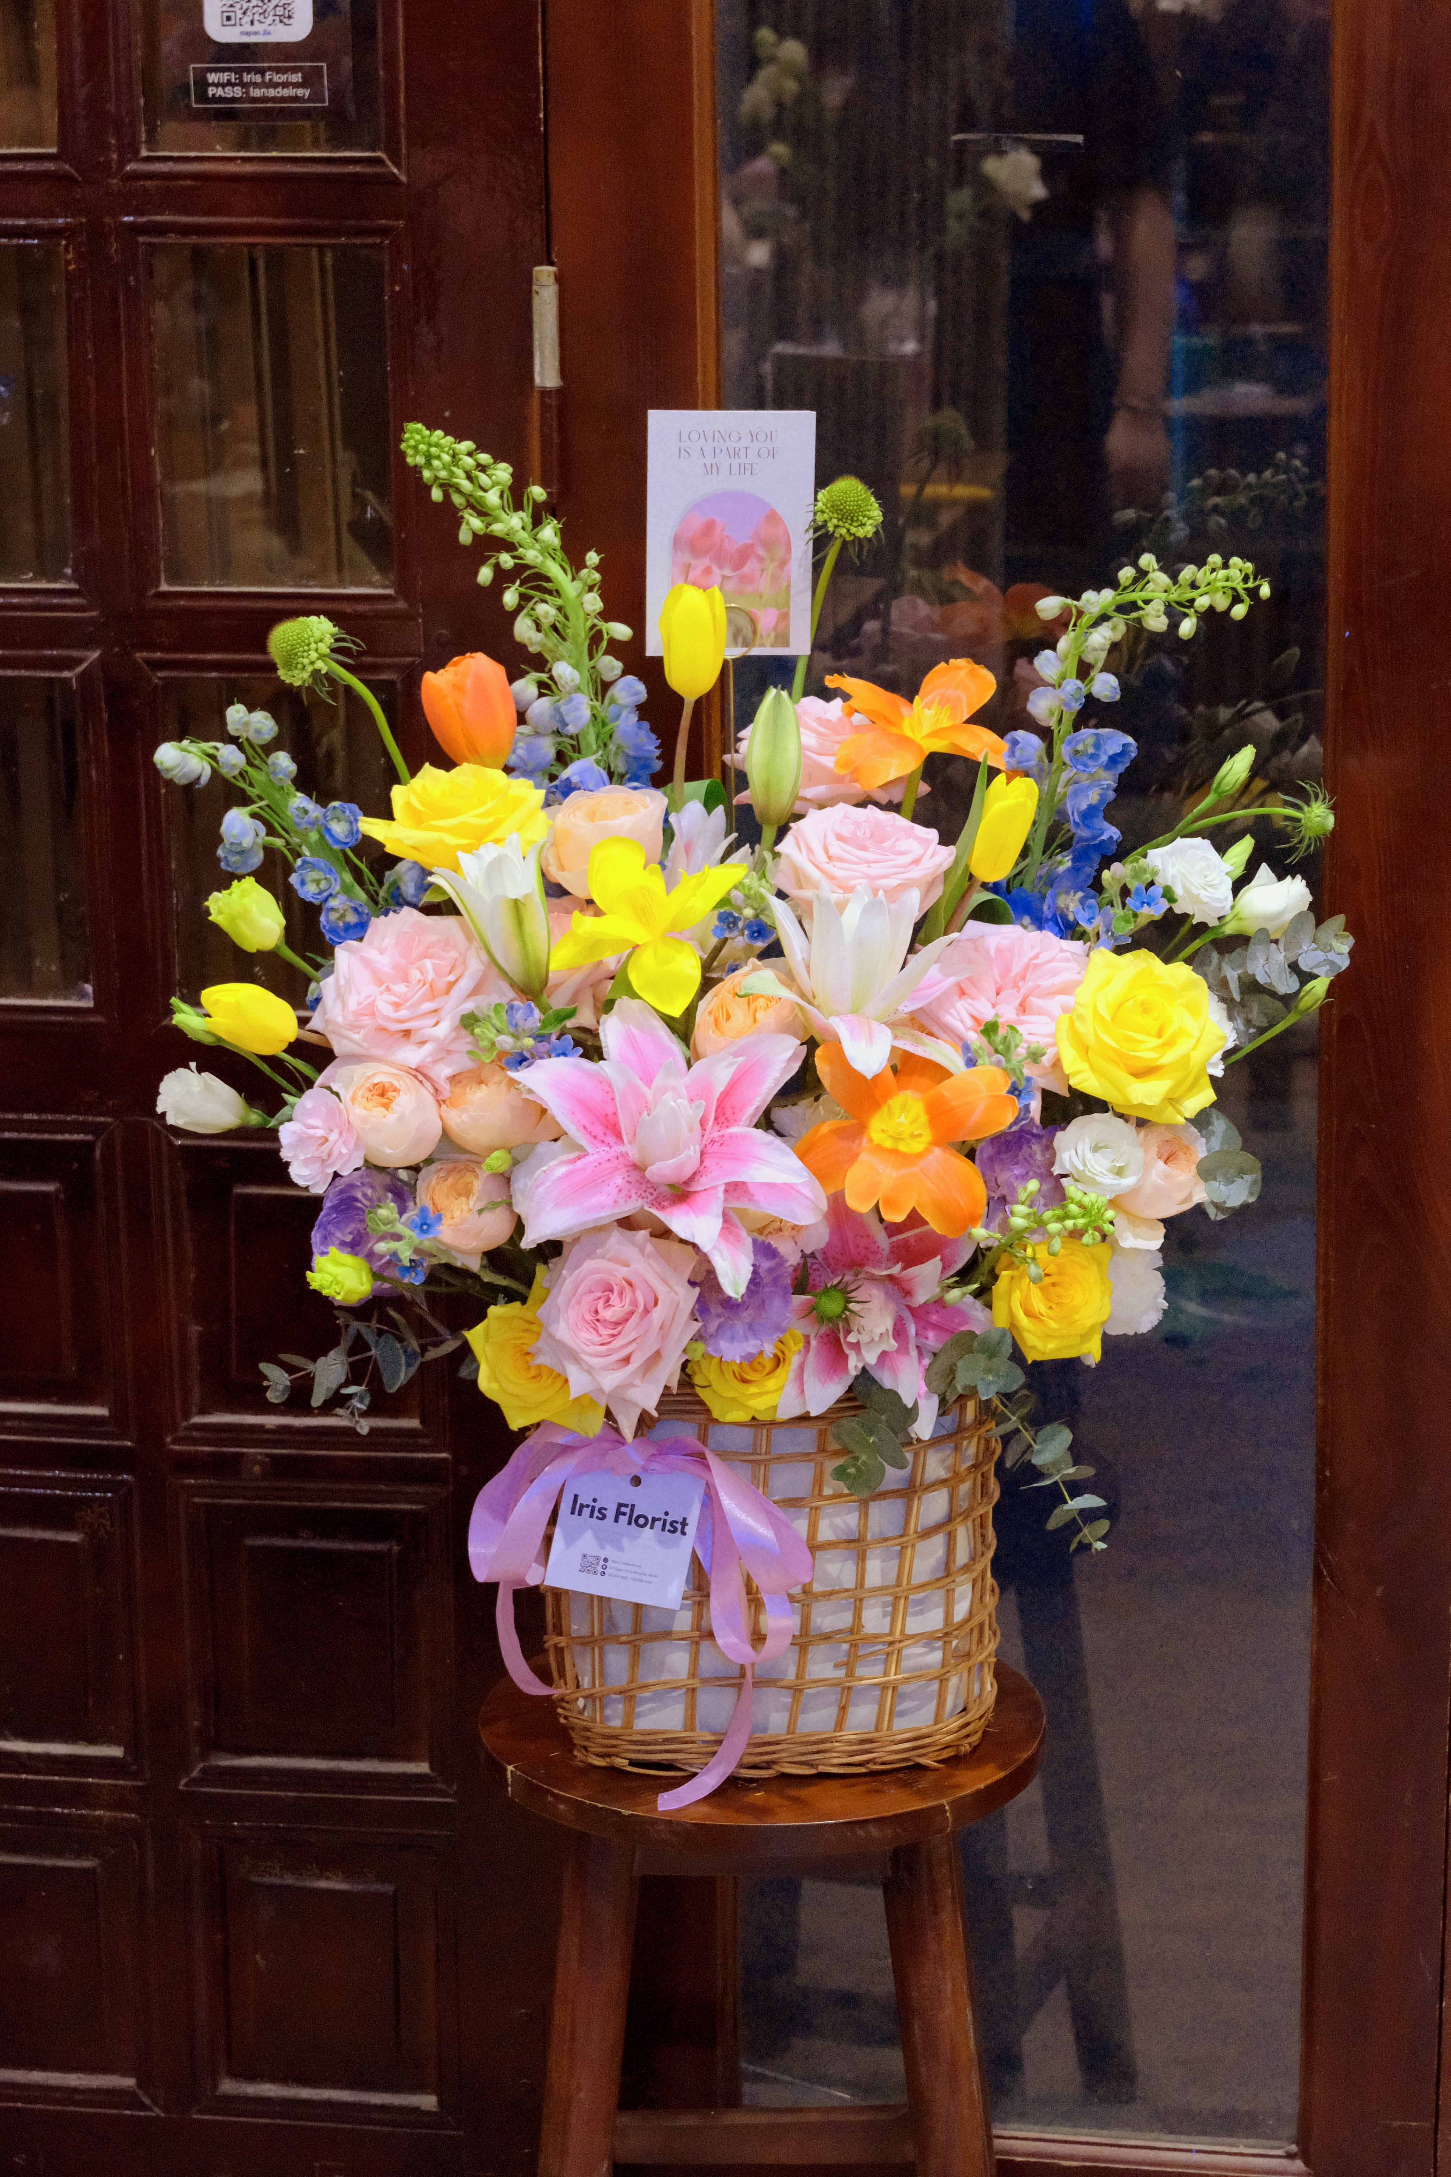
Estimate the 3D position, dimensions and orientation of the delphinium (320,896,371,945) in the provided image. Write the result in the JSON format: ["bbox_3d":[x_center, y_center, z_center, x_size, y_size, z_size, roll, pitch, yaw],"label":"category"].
[{"bbox_3d":[-0.211,-0.094,2.520,0.028,0.028,0.023,-6,-12,5],"label":"delphinium"}]

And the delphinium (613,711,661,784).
[{"bbox_3d":[-0.050,-0.190,2.544,0.030,0.038,0.030,-1,53,-32],"label":"delphinium"}]

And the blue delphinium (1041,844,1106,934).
[{"bbox_3d":[0.197,-0.113,2.574,0.037,0.051,0.038,-3,14,-10],"label":"blue delphinium"}]

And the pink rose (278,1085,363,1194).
[{"bbox_3d":[-0.230,0.029,2.580,0.050,0.060,0.042,4,7,20],"label":"pink rose"}]

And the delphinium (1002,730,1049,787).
[{"bbox_3d":[0.168,-0.184,2.540,0.029,0.029,0.027,-29,-31,20],"label":"delphinium"}]

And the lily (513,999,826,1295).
[{"bbox_3d":[-0.031,0.032,2.500,0.170,0.160,0.090,0,-12,3],"label":"lily"}]

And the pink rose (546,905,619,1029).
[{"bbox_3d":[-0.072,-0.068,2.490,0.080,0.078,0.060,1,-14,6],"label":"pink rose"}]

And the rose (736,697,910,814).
[{"bbox_3d":[0.056,-0.191,2.610,0.100,0.072,0.095,-1,22,0],"label":"rose"}]

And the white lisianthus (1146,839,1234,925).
[{"bbox_3d":[0.256,-0.114,2.500,0.050,0.048,0.039,-5,-9,-17],"label":"white lisianthus"}]

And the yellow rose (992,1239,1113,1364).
[{"bbox_3d":[0.181,0.118,2.505,0.067,0.067,0.058,4,-30,-3],"label":"yellow rose"}]

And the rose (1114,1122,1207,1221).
[{"bbox_3d":[0.240,0.047,2.514,0.062,0.062,0.055,-5,-8,-22],"label":"rose"}]

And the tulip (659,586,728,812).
[{"bbox_3d":[-0.018,-0.215,2.480,0.037,0.121,0.037,4,13,0],"label":"tulip"}]

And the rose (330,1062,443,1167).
[{"bbox_3d":[-0.185,0.014,2.475,0.059,0.059,0.053,-13,-33,9],"label":"rose"}]

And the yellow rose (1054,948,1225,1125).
[{"bbox_3d":[0.221,-0.028,2.420,0.092,0.094,0.068,-3,-19,-9],"label":"yellow rose"}]

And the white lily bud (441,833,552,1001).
[{"bbox_3d":[-0.129,-0.097,2.560,0.056,0.094,0.054,-12,13,8],"label":"white lily bud"}]

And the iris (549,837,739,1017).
[{"bbox_3d":[-0.044,-0.087,2.430,0.100,0.096,0.065,-1,-16,0],"label":"iris"}]

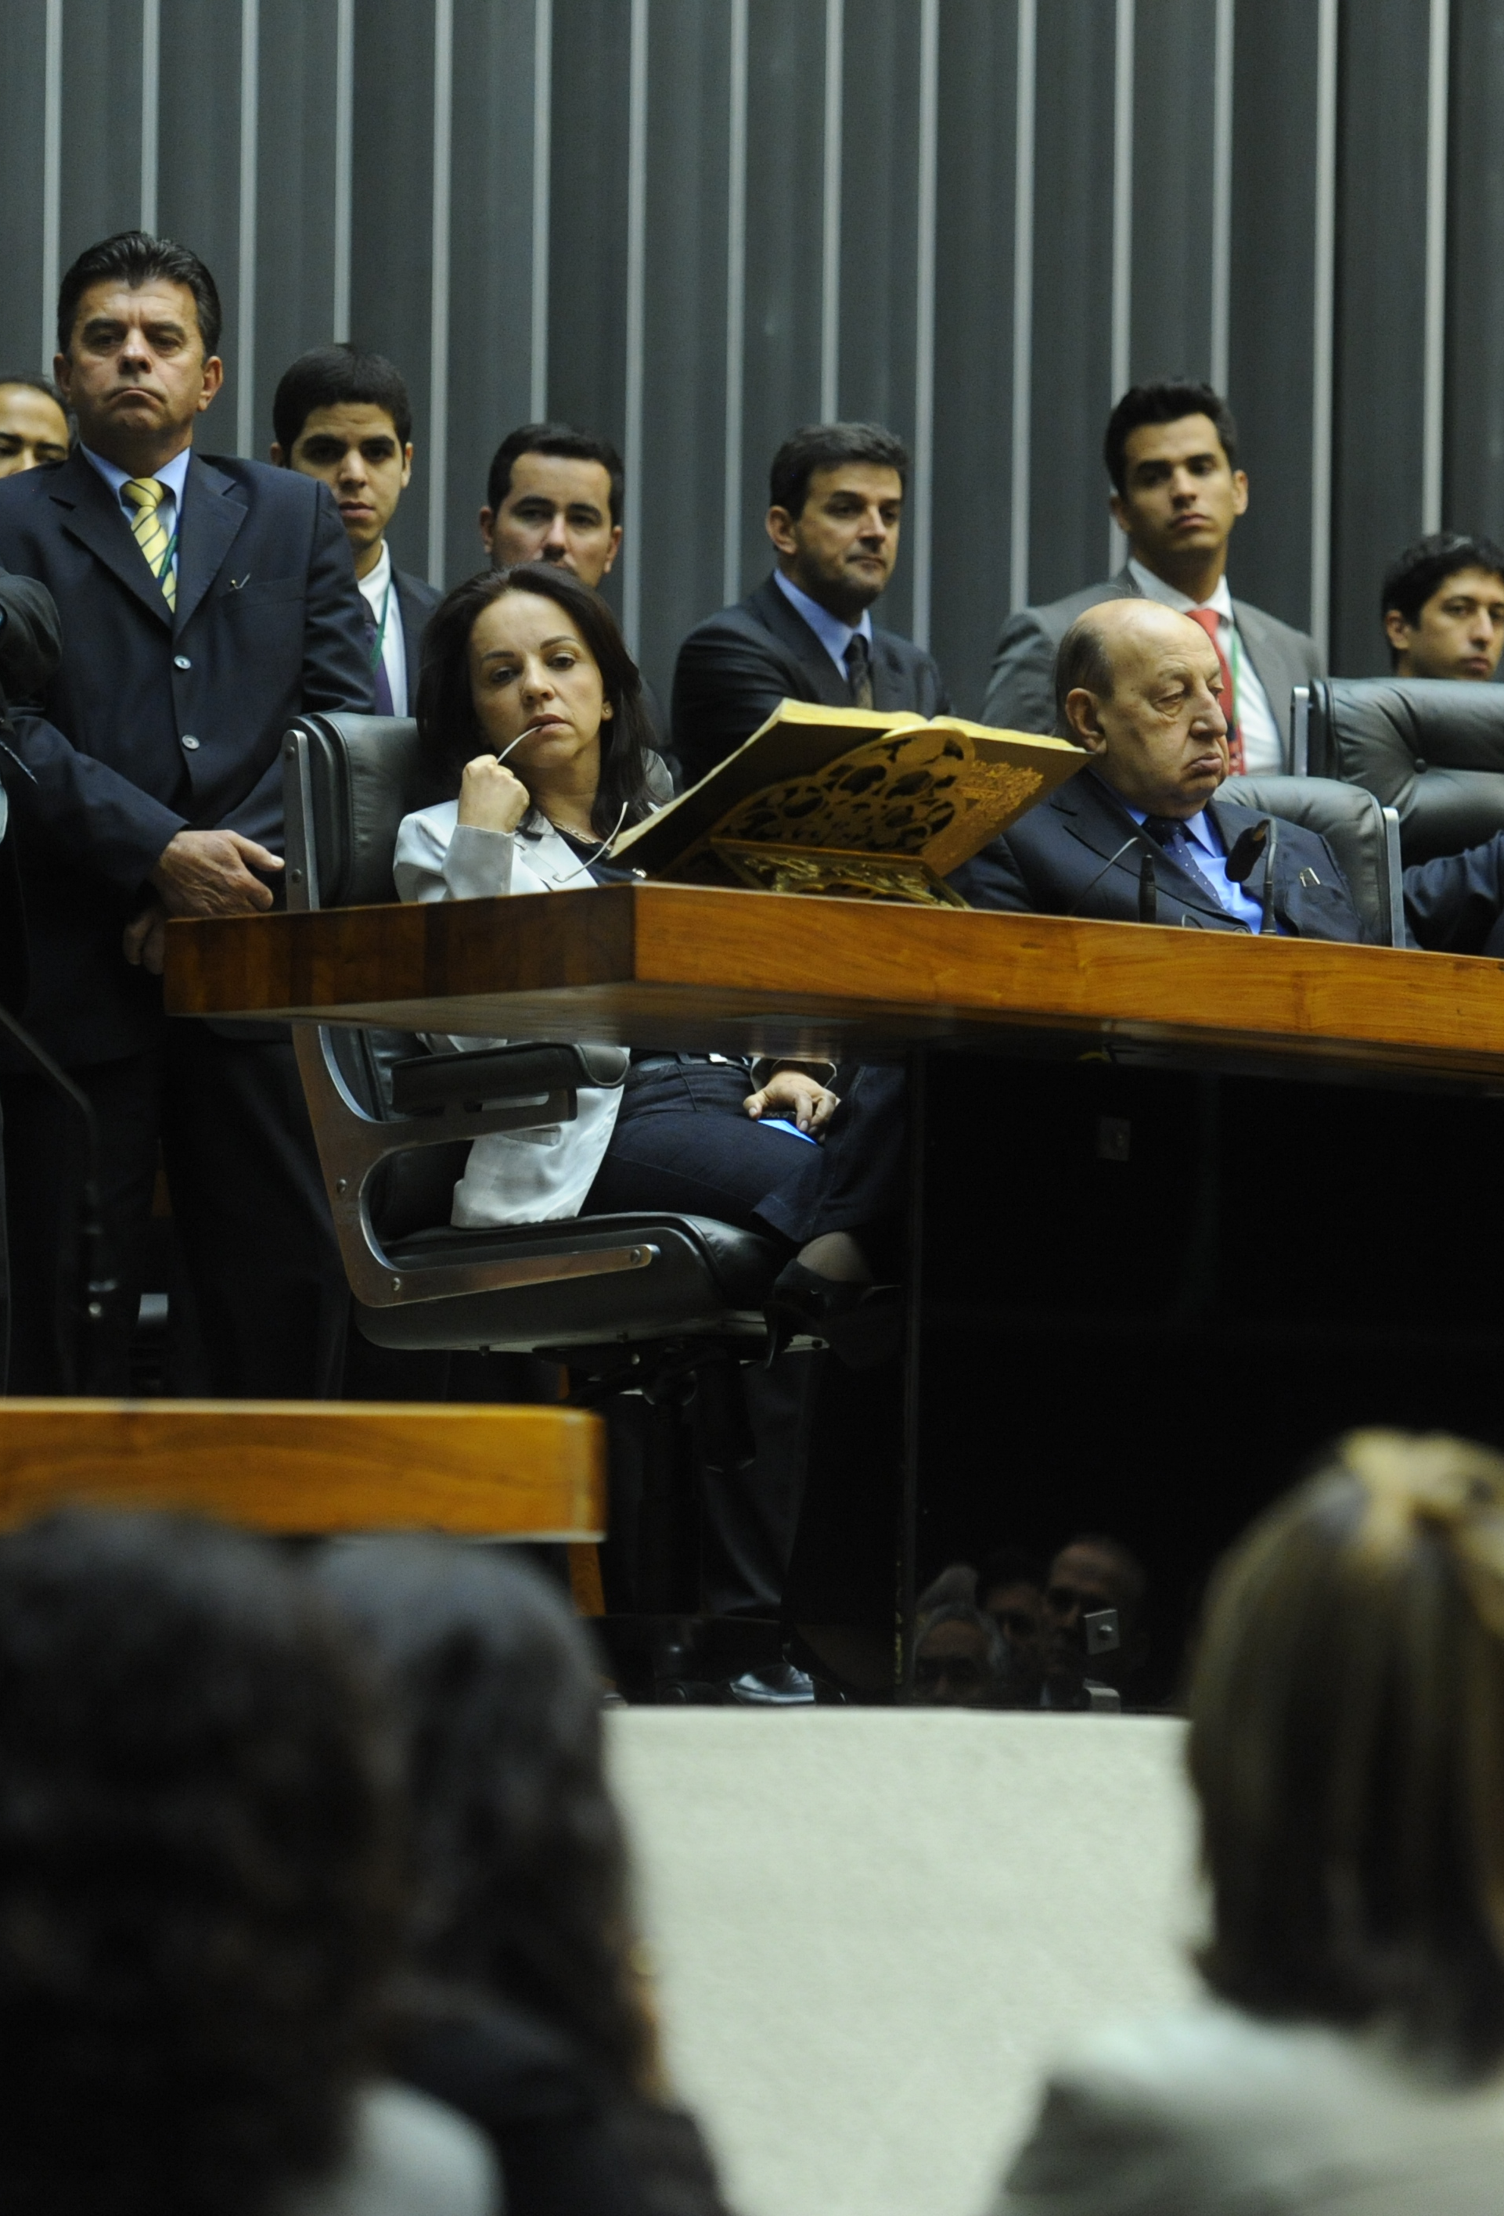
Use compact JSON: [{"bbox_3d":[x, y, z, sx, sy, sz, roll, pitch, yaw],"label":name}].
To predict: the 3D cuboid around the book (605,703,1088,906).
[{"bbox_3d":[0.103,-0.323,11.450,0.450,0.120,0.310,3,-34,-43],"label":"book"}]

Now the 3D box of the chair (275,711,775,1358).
[{"bbox_3d":[-0.100,0.108,12.000,0.660,1.060,0.630,-1,-3,42],"label":"chair"}]

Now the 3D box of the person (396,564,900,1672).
[{"bbox_3d":[-0.102,0.024,11.900,0.520,1.200,0.750,3,-3,-40],"label":"person"}]

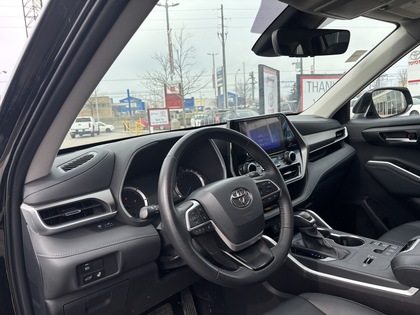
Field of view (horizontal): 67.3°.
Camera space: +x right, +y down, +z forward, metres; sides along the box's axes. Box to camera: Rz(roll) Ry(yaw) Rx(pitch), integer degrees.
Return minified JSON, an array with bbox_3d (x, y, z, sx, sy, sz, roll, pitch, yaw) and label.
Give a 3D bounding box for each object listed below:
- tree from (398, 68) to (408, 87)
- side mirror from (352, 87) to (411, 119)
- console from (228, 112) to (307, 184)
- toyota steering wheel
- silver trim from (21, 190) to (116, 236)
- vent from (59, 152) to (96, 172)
[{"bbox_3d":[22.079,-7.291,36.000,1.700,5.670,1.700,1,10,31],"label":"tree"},{"bbox_3d":[0.915,-0.285,1.675,0.260,0.175,0.160,-12,12,-33],"label":"side mirror"},{"bbox_3d":[0.213,-0.023,1.132,0.335,0.240,0.110,-14,-5,-38],"label":"console"},{"bbox_3d":[0.049,0.110,0.753,0.378,0.378,0.100,-13,-12,-38],"label":"toyota steering wheel"},{"bbox_3d":[-0.344,0.132,0.802,0.217,0.080,0.070,-13,12,-38],"label":"silver trim"},{"bbox_3d":[-0.366,0.013,0.877,0.055,0.035,0.122,0,11,30],"label":"vent"}]

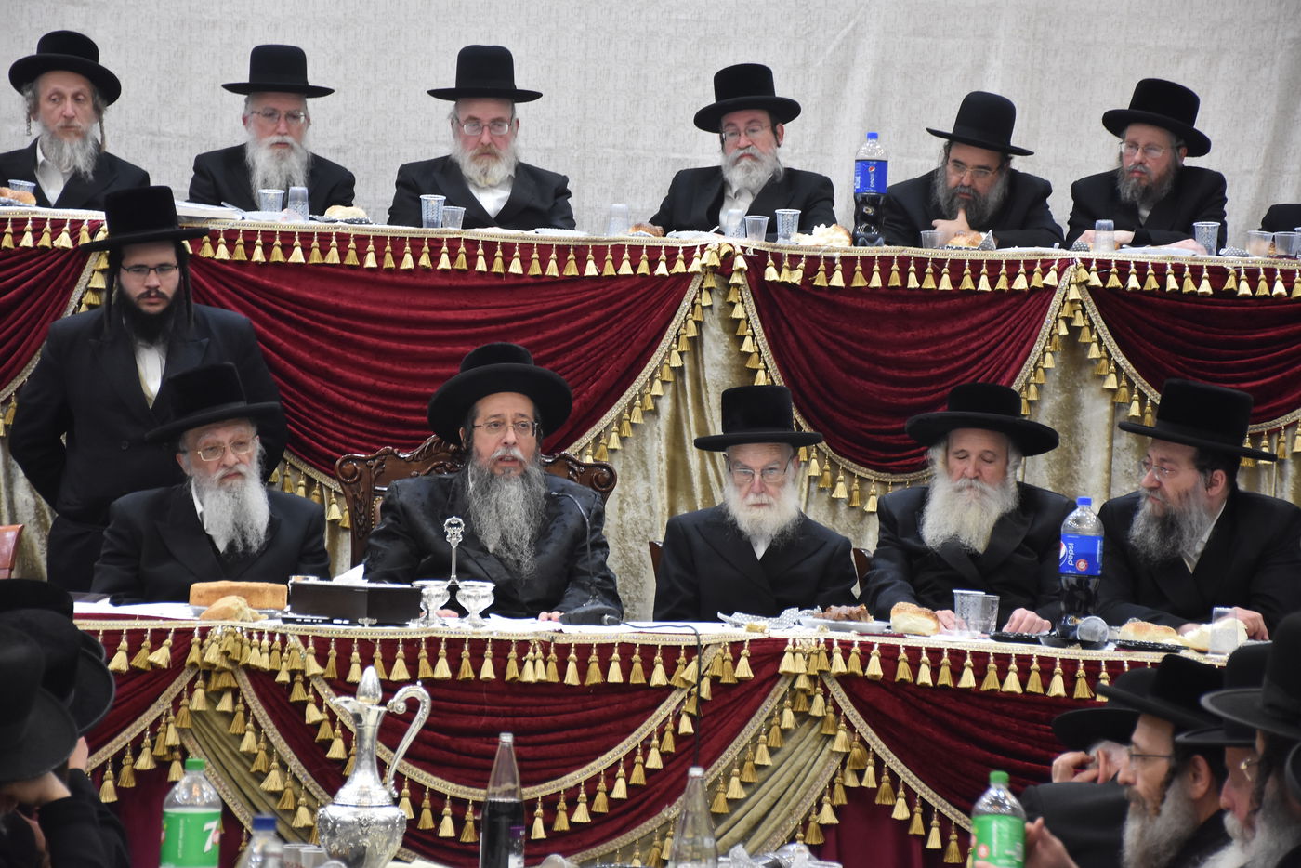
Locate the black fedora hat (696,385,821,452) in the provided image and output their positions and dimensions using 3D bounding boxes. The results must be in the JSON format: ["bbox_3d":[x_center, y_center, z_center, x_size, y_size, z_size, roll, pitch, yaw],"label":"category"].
[{"bbox_3d":[0.246,-0.036,9.300,0.295,0.145,0.335,-3,-5,3],"label":"black fedora hat"}]

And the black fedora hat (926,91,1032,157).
[{"bbox_3d":[0.930,-0.878,11.450,0.315,0.155,0.350,14,5,12],"label":"black fedora hat"}]

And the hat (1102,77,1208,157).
[{"bbox_3d":[1.446,-0.900,11.550,0.310,0.145,0.340,3,-18,34],"label":"hat"}]

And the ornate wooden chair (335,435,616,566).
[{"bbox_3d":[-0.448,0.585,9.700,0.690,1.200,0.660,2,1,0],"label":"ornate wooden chair"}]

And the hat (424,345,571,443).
[{"bbox_3d":[-0.354,-0.114,9.520,0.335,0.135,0.355,-2,-27,-1],"label":"hat"}]

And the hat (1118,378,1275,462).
[{"bbox_3d":[1.220,-0.037,8.920,0.360,0.128,0.325,13,0,-25],"label":"hat"}]

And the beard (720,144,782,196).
[{"bbox_3d":[0.287,-0.749,11.500,0.155,0.145,0.120,3,0,19],"label":"beard"}]

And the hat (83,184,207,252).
[{"bbox_3d":[-1.230,-0.525,9.780,0.312,0.132,0.345,-9,-1,-14],"label":"hat"}]

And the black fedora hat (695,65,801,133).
[{"bbox_3d":[0.283,-0.975,11.750,0.310,0.135,0.335,-6,-10,-1],"label":"black fedora hat"}]

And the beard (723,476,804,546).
[{"bbox_3d":[0.253,0.174,9.170,0.180,0.158,0.120,2,0,1],"label":"beard"}]

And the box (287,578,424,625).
[{"bbox_3d":[-0.645,0.373,8.880,0.160,0.085,0.240,2,0,-44],"label":"box"}]

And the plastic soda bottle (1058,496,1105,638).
[{"bbox_3d":[0.953,0.298,8.950,0.095,0.313,0.095,2,-1,0],"label":"plastic soda bottle"}]

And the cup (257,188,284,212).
[{"bbox_3d":[-1.033,-0.624,11.000,0.071,0.092,0.071,2,0,0],"label":"cup"}]

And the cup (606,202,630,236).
[{"bbox_3d":[-0.089,-0.593,11.200,0.070,0.095,0.070,2,0,0],"label":"cup"}]

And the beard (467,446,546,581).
[{"bbox_3d":[-0.331,0.181,9.280,0.180,0.300,0.150,2,-1,-5],"label":"beard"}]

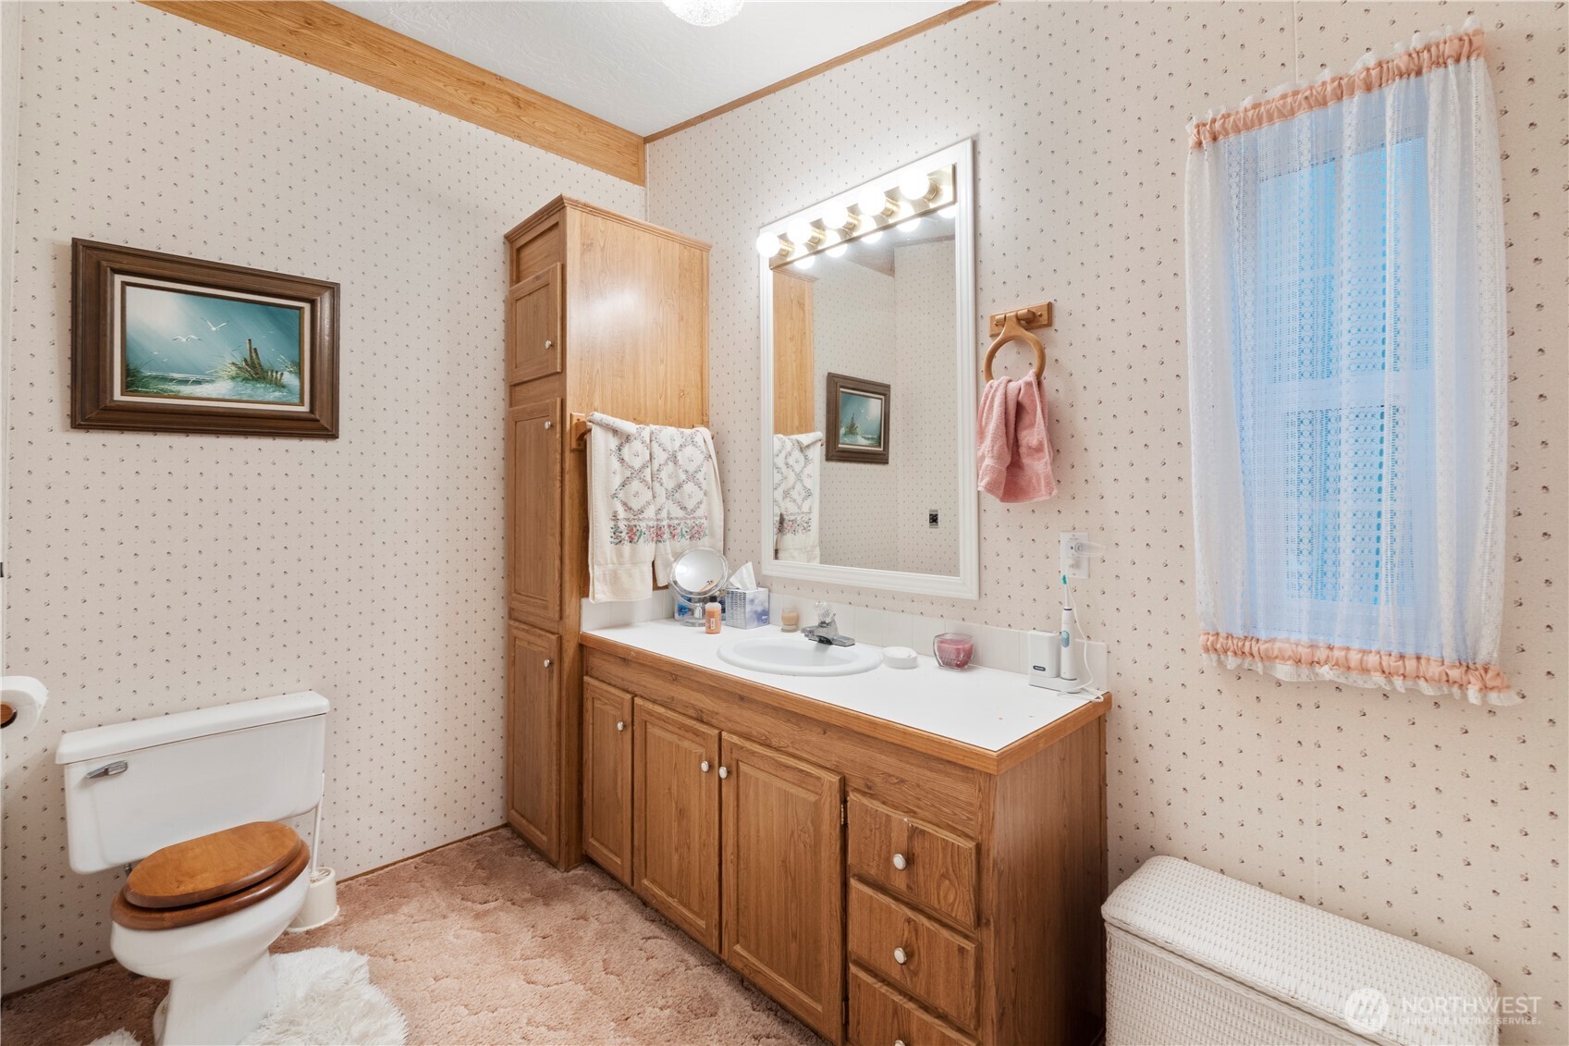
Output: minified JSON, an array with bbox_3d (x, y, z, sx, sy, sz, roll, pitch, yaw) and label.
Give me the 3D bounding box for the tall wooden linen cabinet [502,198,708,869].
[{"bbox_3d":[-0.685,0.041,2.556,0.473,2.262,0.640,2,2,45],"label":"tall wooden linen cabinet"}]

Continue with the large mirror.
[{"bbox_3d":[0.227,-0.412,2.058,0.833,1.226,0.035,2,2,45],"label":"large mirror"}]

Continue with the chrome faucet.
[{"bbox_3d":[0.110,0.309,1.992,0.148,0.130,0.165,2,2,45],"label":"chrome faucet"}]

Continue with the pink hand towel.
[{"bbox_3d":[0.588,-0.215,1.665,0.198,0.323,0.073,2,2,45],"label":"pink hand towel"}]

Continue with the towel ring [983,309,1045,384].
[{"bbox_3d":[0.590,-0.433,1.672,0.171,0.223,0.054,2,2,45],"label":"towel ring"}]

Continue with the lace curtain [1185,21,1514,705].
[{"bbox_3d":[1.028,-0.264,1.238,0.460,1.120,0.065,2,2,45],"label":"lace curtain"}]

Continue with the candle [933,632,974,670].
[{"bbox_3d":[0.461,0.348,1.765,0.106,0.088,0.106,2,2,45],"label":"candle"}]

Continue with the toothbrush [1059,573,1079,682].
[{"bbox_3d":[0.681,0.250,1.556,0.030,0.250,0.034,2,2,45],"label":"toothbrush"}]

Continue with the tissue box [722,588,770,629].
[{"bbox_3d":[-0.133,0.305,2.370,0.112,0.136,0.112,2,2,45],"label":"tissue box"}]

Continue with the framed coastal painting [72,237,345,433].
[{"bbox_3d":[-1.633,-0.497,1.893,0.040,0.487,0.577,2,2,45],"label":"framed coastal painting"}]

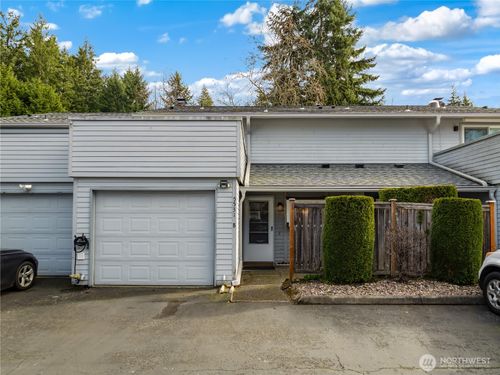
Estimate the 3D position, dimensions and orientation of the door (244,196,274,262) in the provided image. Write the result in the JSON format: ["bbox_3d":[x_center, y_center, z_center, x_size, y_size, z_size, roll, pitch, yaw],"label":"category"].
[{"bbox_3d":[0.287,1.288,11.600,0.930,2.050,0.070,0,-3,0],"label":"door"}]

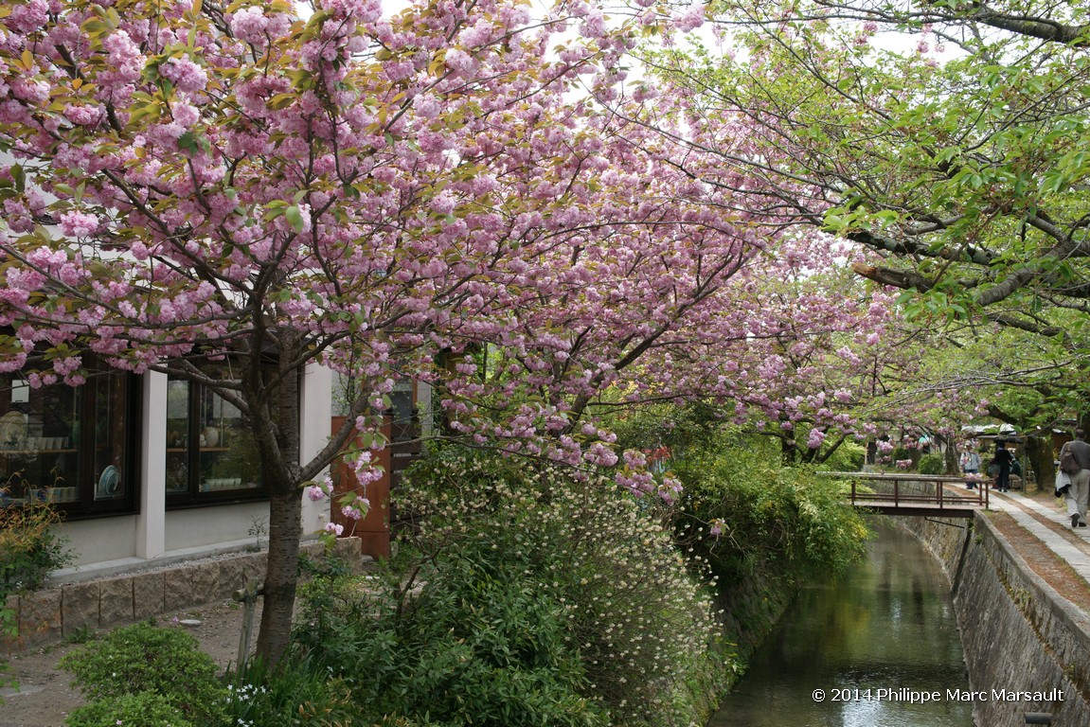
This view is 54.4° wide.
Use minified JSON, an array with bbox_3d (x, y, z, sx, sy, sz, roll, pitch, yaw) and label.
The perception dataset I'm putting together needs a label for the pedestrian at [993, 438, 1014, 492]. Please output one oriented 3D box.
[{"bbox_3d":[14.703,3.314,34.000,0.580,1.640,0.420,-4,-6,38],"label":"pedestrian"}]

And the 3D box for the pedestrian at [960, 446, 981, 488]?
[{"bbox_3d":[14.653,3.506,36.500,0.620,1.680,0.420,-2,-5,21],"label":"pedestrian"}]

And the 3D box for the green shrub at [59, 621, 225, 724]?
[{"bbox_3d":[-2.127,1.629,5.600,0.900,0.500,0.850,1,-5,-18],"label":"green shrub"}]

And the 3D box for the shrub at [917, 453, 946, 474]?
[{"bbox_3d":[18.592,4.935,51.000,1.200,1.120,1.150,-2,-5,22],"label":"shrub"}]

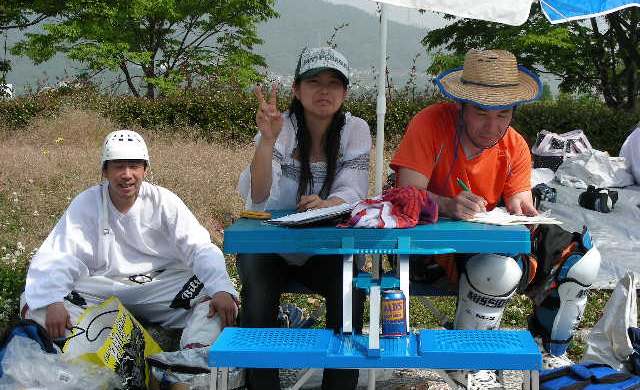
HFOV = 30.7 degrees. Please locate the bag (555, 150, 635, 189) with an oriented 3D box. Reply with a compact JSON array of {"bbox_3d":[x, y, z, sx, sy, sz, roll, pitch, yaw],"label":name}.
[{"bbox_3d":[2.757,-0.266,11.700,0.740,0.380,0.480,-1,5,-6],"label":"bag"}]

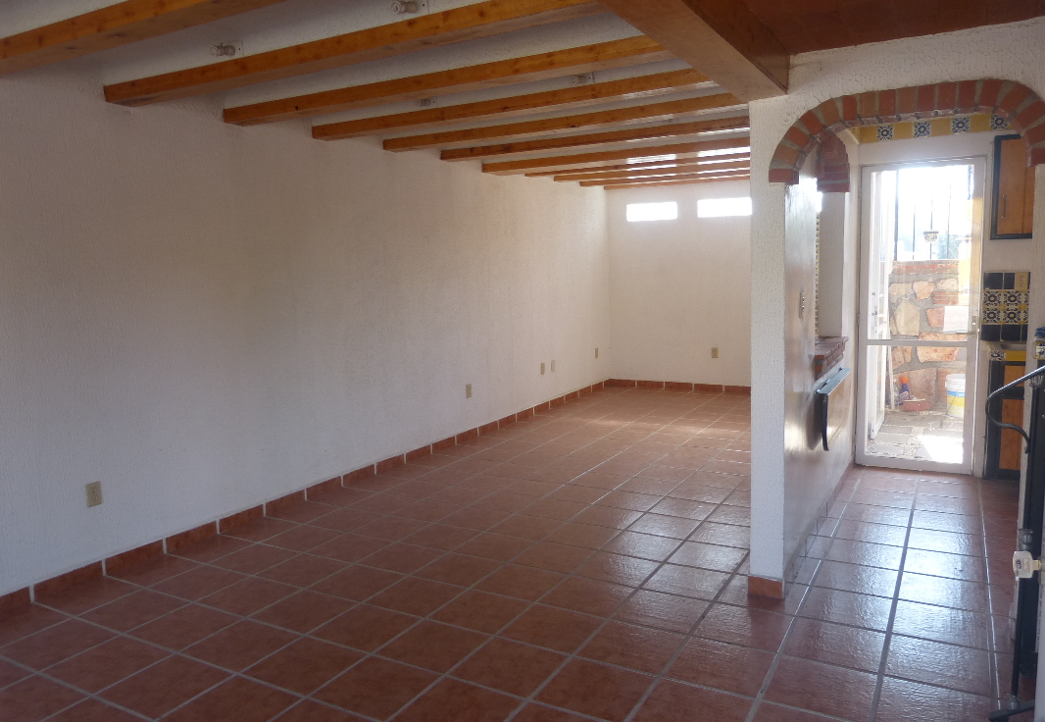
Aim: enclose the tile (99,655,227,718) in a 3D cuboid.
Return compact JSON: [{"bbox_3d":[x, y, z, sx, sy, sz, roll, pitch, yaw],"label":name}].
[{"bbox_3d":[-1.280,1.170,2.701,0.334,0.010,0.334,2,8,30],"label":"tile"}]

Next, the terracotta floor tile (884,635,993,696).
[{"bbox_3d":[1.491,1.087,2.707,0.333,0.010,0.333,2,8,29],"label":"terracotta floor tile"}]

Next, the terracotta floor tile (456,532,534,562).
[{"bbox_3d":[-0.146,0.991,4.011,0.330,0.010,0.326,2,8,30],"label":"terracotta floor tile"}]

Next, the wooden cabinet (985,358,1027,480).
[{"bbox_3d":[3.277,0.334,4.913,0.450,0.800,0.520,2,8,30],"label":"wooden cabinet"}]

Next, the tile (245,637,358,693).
[{"bbox_3d":[-0.815,1.143,2.838,0.332,0.010,0.328,2,8,30],"label":"tile"}]

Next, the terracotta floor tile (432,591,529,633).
[{"bbox_3d":[-0.177,1.073,3.228,0.334,0.010,0.334,2,8,30],"label":"terracotta floor tile"}]

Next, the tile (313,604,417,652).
[{"bbox_3d":[-0.640,1.094,3.096,0.330,0.010,0.330,2,8,30],"label":"tile"}]

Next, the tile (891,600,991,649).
[{"bbox_3d":[1.623,1.029,2.928,0.330,0.010,0.330,2,8,30],"label":"tile"}]

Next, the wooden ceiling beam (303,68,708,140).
[{"bbox_3d":[-0.080,-1.419,4.205,2.838,0.076,0.134,3,8,30],"label":"wooden ceiling beam"}]

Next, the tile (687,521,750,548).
[{"bbox_3d":[1.086,0.923,4.006,0.330,0.010,0.330,2,8,30],"label":"tile"}]

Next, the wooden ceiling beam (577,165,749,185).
[{"bbox_3d":[1.907,-1.909,7.669,2.838,0.076,0.139,3,8,30],"label":"wooden ceiling beam"}]

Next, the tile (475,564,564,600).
[{"bbox_3d":[-0.008,1.024,3.492,0.330,0.010,0.330,2,8,30],"label":"tile"}]

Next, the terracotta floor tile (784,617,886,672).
[{"bbox_3d":[1.167,1.059,2.811,0.330,0.010,0.330,2,8,30],"label":"terracotta floor tile"}]

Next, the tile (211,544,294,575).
[{"bbox_3d":[-1.377,1.024,3.904,0.323,0.012,0.323,2,8,30],"label":"tile"}]

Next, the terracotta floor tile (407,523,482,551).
[{"bbox_3d":[-0.442,0.966,4.125,0.330,0.010,0.330,2,8,30],"label":"terracotta floor tile"}]

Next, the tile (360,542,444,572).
[{"bbox_3d":[-0.615,1.004,3.851,0.323,0.012,0.323,2,8,30],"label":"tile"}]

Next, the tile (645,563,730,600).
[{"bbox_3d":[0.763,1.020,3.491,0.330,0.010,0.326,2,8,30],"label":"tile"}]

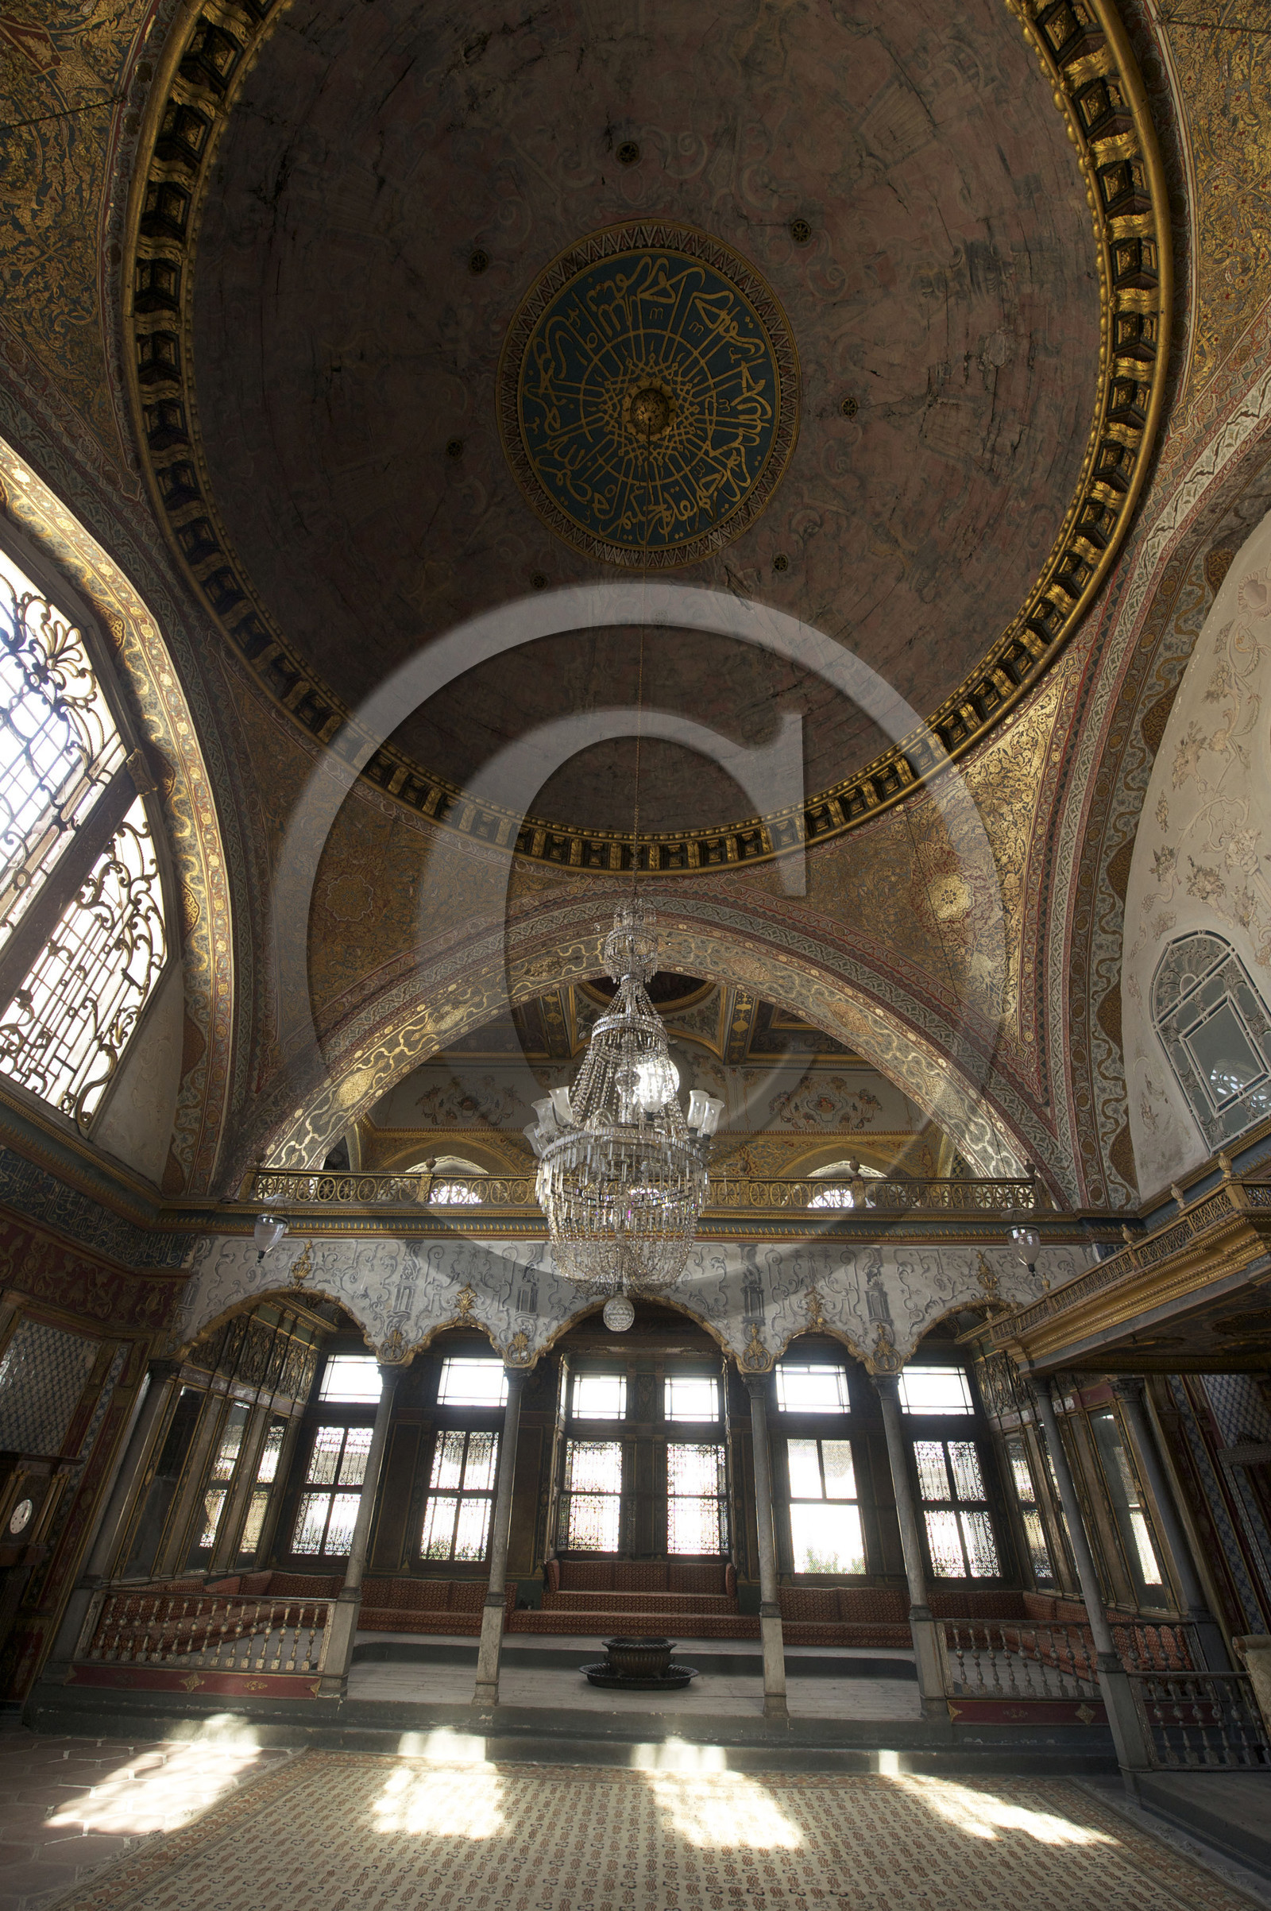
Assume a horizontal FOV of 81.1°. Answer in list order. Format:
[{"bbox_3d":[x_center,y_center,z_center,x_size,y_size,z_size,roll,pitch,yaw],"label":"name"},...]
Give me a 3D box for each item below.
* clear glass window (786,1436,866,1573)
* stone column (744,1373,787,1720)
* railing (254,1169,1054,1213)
[{"bbox_3d":[2.648,7.661,10.399,0.960,1.520,0.100,0,-37,2],"label":"clear glass window"},{"bbox_3d":[1.285,5.629,7.341,0.255,2.674,0.255,0,-38,2],"label":"stone column"},{"bbox_3d":[0.020,3.007,9.445,10.063,0.456,0.100,0,-38,2],"label":"railing"}]

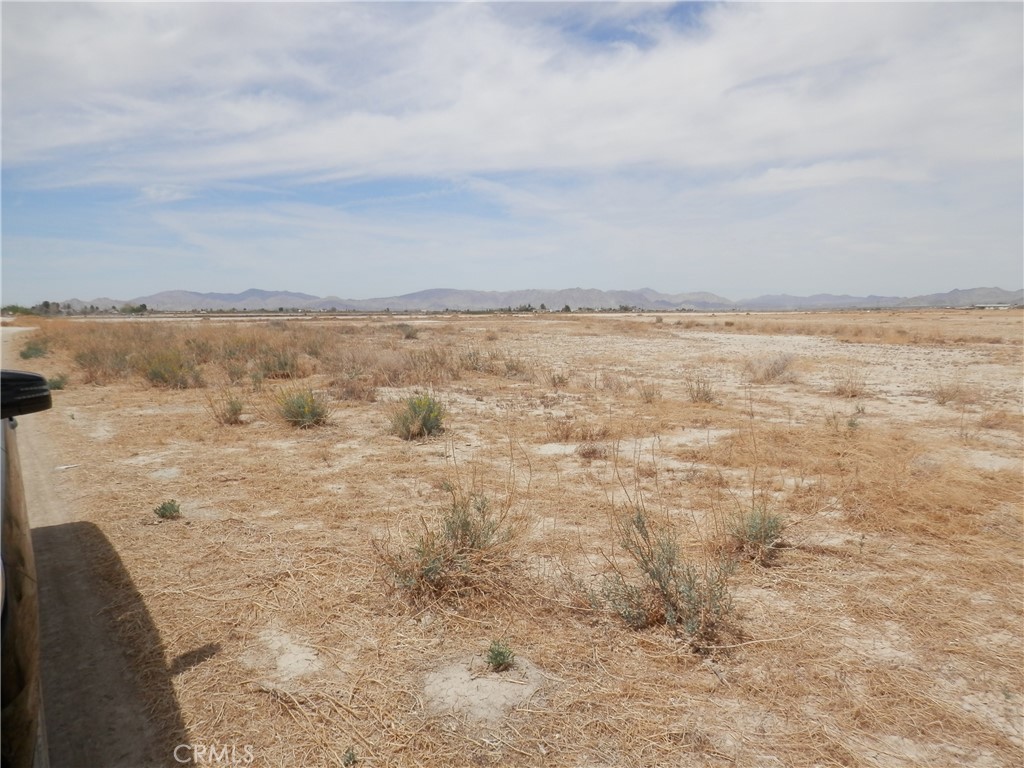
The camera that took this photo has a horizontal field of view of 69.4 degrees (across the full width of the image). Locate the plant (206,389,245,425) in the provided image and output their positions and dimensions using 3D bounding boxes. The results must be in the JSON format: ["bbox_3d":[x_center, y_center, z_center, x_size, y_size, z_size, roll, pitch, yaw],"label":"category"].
[{"bbox_3d":[-3.894,0.295,10.026,0.469,0.456,0.398,-2,6,-21],"label":"plant"}]

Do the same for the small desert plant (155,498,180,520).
[{"bbox_3d":[-2.527,0.909,5.416,0.166,0.135,0.141,-3,6,-25],"label":"small desert plant"}]

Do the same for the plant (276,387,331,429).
[{"bbox_3d":[-2.763,0.292,9.771,0.701,0.521,0.631,0,6,0],"label":"plant"}]

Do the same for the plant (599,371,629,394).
[{"bbox_3d":[1.932,-0.066,14.061,0.547,0.363,0.465,1,6,8],"label":"plant"}]

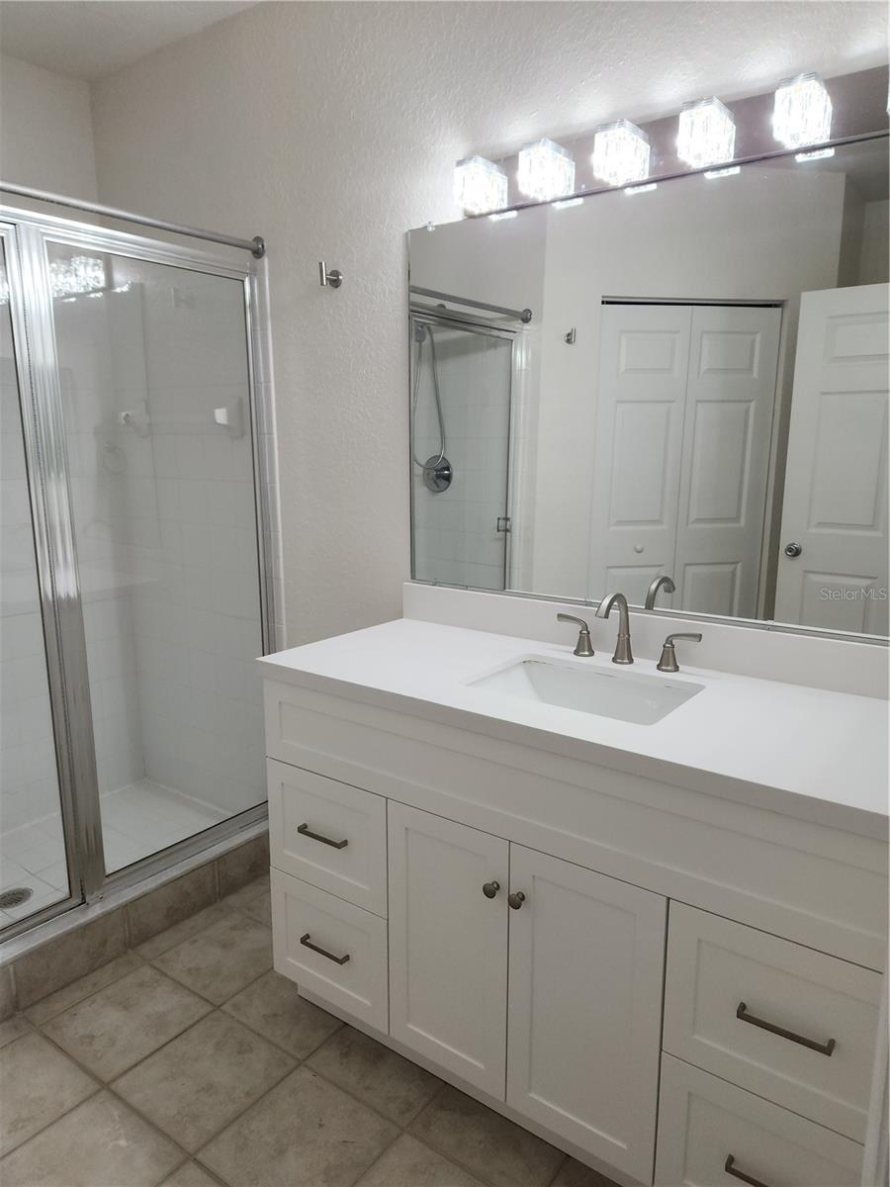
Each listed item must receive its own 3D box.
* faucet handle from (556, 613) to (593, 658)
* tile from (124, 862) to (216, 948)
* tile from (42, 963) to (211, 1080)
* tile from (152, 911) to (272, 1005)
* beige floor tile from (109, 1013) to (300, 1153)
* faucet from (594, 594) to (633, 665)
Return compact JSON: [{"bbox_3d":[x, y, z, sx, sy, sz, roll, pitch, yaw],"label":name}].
[{"bbox_3d":[0.309,0.097,1.866,0.103,0.092,0.053,8,13,36],"label":"faucet handle"},{"bbox_3d":[-0.799,0.914,2.332,0.010,0.145,0.302,8,13,36],"label":"tile"},{"bbox_3d":[-0.785,1.062,1.963,0.300,0.010,0.303,8,13,36],"label":"tile"},{"bbox_3d":[-0.598,1.016,2.205,0.300,0.010,0.302,8,13,36],"label":"tile"},{"bbox_3d":[-0.541,1.095,1.790,0.300,0.010,0.300,8,13,36],"label":"beige floor tile"},{"bbox_3d":[0.376,0.084,1.742,0.053,0.165,0.160,8,13,36],"label":"faucet"}]

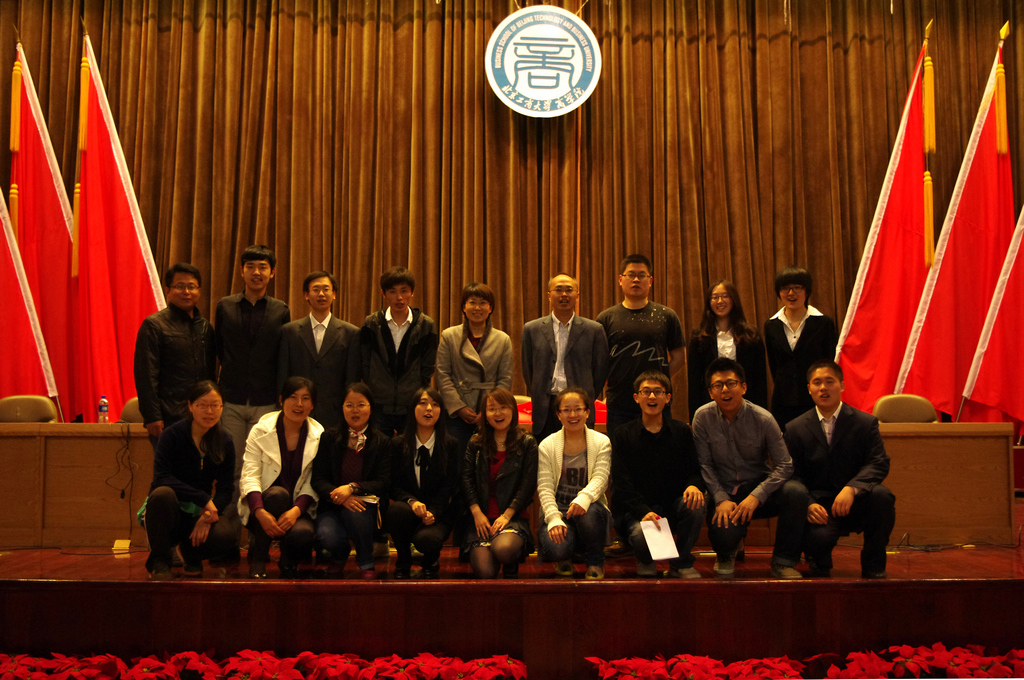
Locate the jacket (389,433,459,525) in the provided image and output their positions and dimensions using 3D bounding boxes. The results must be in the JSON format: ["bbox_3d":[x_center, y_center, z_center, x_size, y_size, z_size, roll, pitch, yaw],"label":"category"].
[{"bbox_3d":[-0.456,0.713,5.712,0.380,0.462,0.360,0,-4,-5],"label":"jacket"}]

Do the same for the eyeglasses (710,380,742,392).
[{"bbox_3d":[1.077,0.233,5.548,0.148,0.046,0.140,-7,-4,17],"label":"eyeglasses"}]

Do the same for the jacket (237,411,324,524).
[{"bbox_3d":[-1.188,0.653,5.687,0.440,0.570,0.420,1,-4,-12],"label":"jacket"}]

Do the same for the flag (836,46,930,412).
[{"bbox_3d":[2.784,-0.841,8.292,0.786,2.777,0.400,0,-5,0],"label":"flag"}]

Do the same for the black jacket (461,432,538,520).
[{"bbox_3d":[-0.065,0.706,5.713,0.410,0.447,0.340,0,-4,0],"label":"black jacket"}]

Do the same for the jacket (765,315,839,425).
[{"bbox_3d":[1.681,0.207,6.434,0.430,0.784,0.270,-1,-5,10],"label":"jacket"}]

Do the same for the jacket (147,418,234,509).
[{"bbox_3d":[-1.643,0.649,5.687,0.430,0.480,0.400,2,-5,-24],"label":"jacket"}]

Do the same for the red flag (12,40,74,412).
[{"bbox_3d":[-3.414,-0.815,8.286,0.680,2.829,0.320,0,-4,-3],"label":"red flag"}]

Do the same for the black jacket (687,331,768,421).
[{"bbox_3d":[1.255,0.223,6.452,0.478,0.606,0.270,0,-5,6],"label":"black jacket"}]

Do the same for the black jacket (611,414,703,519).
[{"bbox_3d":[0.770,0.677,5.865,0.498,0.542,0.420,0,-5,-3],"label":"black jacket"}]

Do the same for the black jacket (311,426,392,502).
[{"bbox_3d":[-0.853,0.679,5.885,0.436,0.449,0.380,0,-5,-4],"label":"black jacket"}]

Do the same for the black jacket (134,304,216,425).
[{"bbox_3d":[-2.022,0.158,6.657,0.480,0.731,0.310,2,-5,-22],"label":"black jacket"}]

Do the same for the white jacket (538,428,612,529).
[{"bbox_3d":[0.324,0.732,5.841,0.390,0.560,0.400,0,-5,5],"label":"white jacket"}]

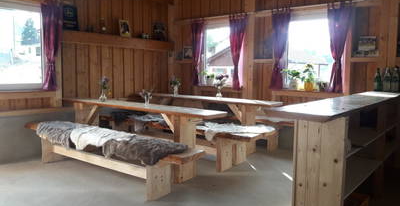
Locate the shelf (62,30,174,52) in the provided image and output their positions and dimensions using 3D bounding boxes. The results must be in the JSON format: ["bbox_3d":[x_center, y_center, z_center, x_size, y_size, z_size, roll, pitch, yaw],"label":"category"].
[{"bbox_3d":[-1.276,-1.009,5.441,0.133,0.159,2.217,5,7,40],"label":"shelf"}]

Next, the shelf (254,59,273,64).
[{"bbox_3d":[1.029,-0.656,5.079,0.318,0.060,0.133,5,7,40],"label":"shelf"}]

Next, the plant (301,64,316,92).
[{"bbox_3d":[1.568,-0.367,4.665,0.210,0.402,0.199,1,5,0],"label":"plant"}]

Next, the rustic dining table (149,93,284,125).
[{"bbox_3d":[0.135,0.309,5.150,2.339,0.771,0.491,5,7,40],"label":"rustic dining table"}]

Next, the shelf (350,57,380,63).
[{"bbox_3d":[2.138,-0.554,4.162,0.343,0.052,0.133,5,7,40],"label":"shelf"}]

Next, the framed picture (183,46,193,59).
[{"bbox_3d":[-0.226,-0.945,6.107,0.233,0.245,0.023,5,0,40],"label":"framed picture"}]

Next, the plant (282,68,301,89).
[{"bbox_3d":[1.364,-0.343,4.848,0.286,0.317,0.243,1,5,0],"label":"plant"}]

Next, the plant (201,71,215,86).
[{"bbox_3d":[0.127,-0.430,5.853,0.272,0.280,0.231,1,5,0],"label":"plant"}]

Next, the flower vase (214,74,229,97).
[{"bbox_3d":[0.341,-0.269,5.134,0.223,0.387,0.190,1,5,0],"label":"flower vase"}]

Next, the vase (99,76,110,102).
[{"bbox_3d":[-1.266,-0.189,4.302,0.160,0.344,0.144,1,5,0],"label":"vase"}]

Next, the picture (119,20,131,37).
[{"bbox_3d":[-1.266,-1.241,5.410,0.167,0.299,0.023,-4,-6,-39],"label":"picture"}]

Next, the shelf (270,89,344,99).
[{"bbox_3d":[1.572,-0.134,4.707,1.034,0.069,0.191,5,7,40],"label":"shelf"}]

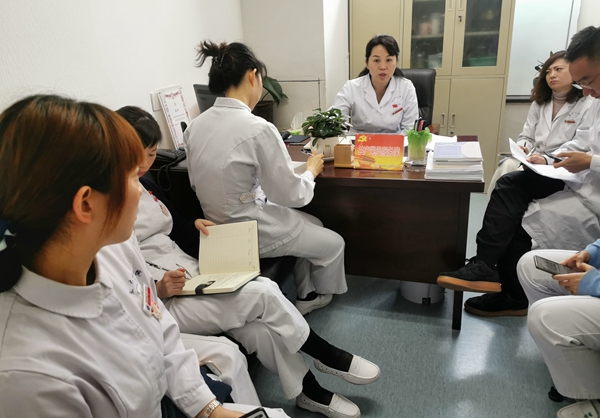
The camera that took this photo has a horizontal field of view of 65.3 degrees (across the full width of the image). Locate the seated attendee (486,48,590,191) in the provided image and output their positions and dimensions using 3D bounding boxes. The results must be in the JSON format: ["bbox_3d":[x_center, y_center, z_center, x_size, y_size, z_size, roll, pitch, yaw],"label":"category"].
[{"bbox_3d":[1.475,-0.348,2.859,0.800,1.170,0.540,-19,26,-36],"label":"seated attendee"}]

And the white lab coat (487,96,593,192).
[{"bbox_3d":[1.511,-0.430,2.860,0.500,0.560,0.500,-20,26,-38],"label":"white lab coat"}]

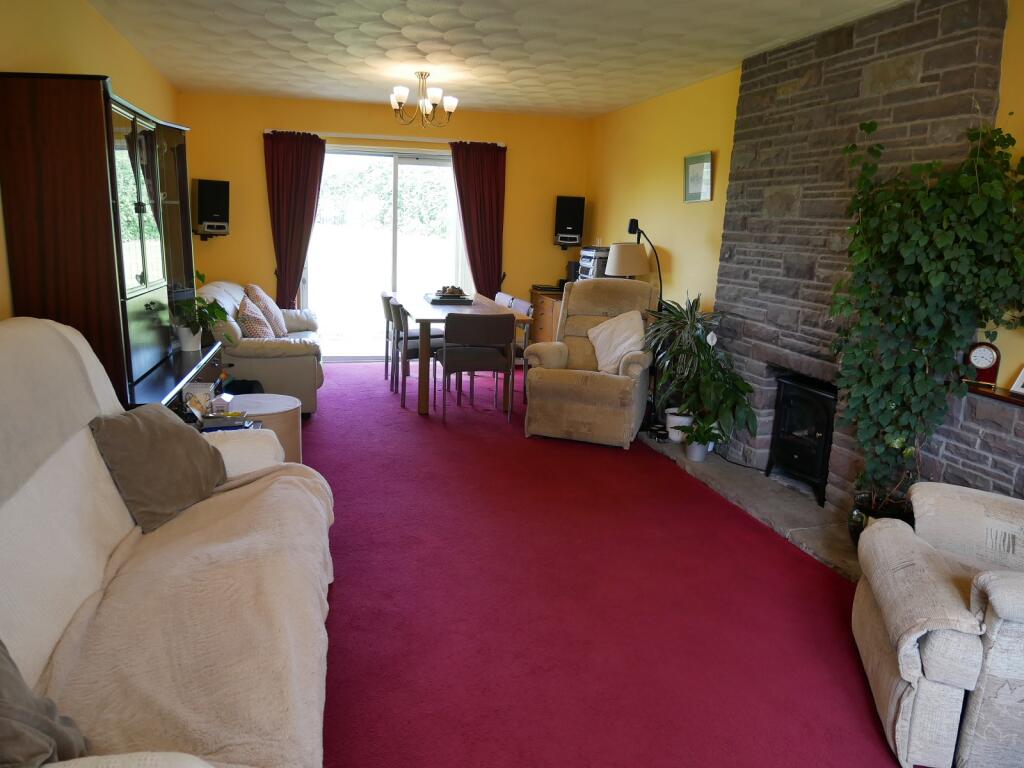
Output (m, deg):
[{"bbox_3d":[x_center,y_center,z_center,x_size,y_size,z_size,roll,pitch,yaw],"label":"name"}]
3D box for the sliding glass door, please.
[{"bbox_3d":[-1.209,-1.274,7.255,1.870,2.100,0.100,-2,12,-14],"label":"sliding glass door"}]

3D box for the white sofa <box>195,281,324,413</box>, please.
[{"bbox_3d":[-2.096,-0.420,6.006,0.950,0.920,1.870,-2,12,-14],"label":"white sofa"}]

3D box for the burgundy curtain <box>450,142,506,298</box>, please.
[{"bbox_3d":[-0.355,-1.271,7.049,0.550,2.157,0.140,-2,13,-16],"label":"burgundy curtain"}]

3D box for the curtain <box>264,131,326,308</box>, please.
[{"bbox_3d":[-2.069,-1.298,6.919,0.540,2.180,0.130,-2,12,-14],"label":"curtain"}]

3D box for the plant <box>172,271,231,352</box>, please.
[{"bbox_3d":[-1.660,-0.404,3.849,0.290,0.440,0.290,-2,13,-16],"label":"plant"}]

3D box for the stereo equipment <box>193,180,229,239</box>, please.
[{"bbox_3d":[-2.750,-1.613,6.482,0.270,0.480,0.240,-7,15,-36],"label":"stereo equipment"}]

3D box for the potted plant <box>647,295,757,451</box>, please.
[{"bbox_3d":[1.180,-0.070,4.541,0.580,0.920,0.520,-2,12,-14],"label":"potted plant"}]

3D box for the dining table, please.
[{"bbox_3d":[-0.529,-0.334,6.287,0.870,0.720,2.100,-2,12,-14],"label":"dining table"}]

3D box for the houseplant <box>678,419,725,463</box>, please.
[{"bbox_3d":[1.126,0.330,4.266,0.240,0.260,0.240,-2,12,-14],"label":"houseplant"}]

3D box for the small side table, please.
[{"bbox_3d":[-1.298,0.341,3.559,0.450,0.493,0.450,-2,13,-16],"label":"small side table"}]

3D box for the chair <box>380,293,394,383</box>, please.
[{"bbox_3d":[-0.853,-0.370,6.125,0.520,0.775,0.500,-2,13,-16],"label":"chair"}]

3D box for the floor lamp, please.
[{"bbox_3d":[0.849,-0.363,4.828,0.380,1.452,0.280,-5,14,-27],"label":"floor lamp"}]

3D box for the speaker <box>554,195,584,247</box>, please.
[{"bbox_3d":[0.596,-1.681,7.343,0.280,0.480,0.240,3,12,5],"label":"speaker"}]

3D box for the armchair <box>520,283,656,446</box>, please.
[{"bbox_3d":[0.567,-0.202,4.987,0.800,1.050,0.920,5,13,14],"label":"armchair"}]

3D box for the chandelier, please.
[{"bbox_3d":[-0.666,-2.068,5.189,0.510,0.370,0.510,-2,13,-16],"label":"chandelier"}]

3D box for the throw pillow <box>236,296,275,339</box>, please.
[{"bbox_3d":[-1.938,-0.488,5.390,0.160,0.390,0.400,-32,20,-22],"label":"throw pillow"}]

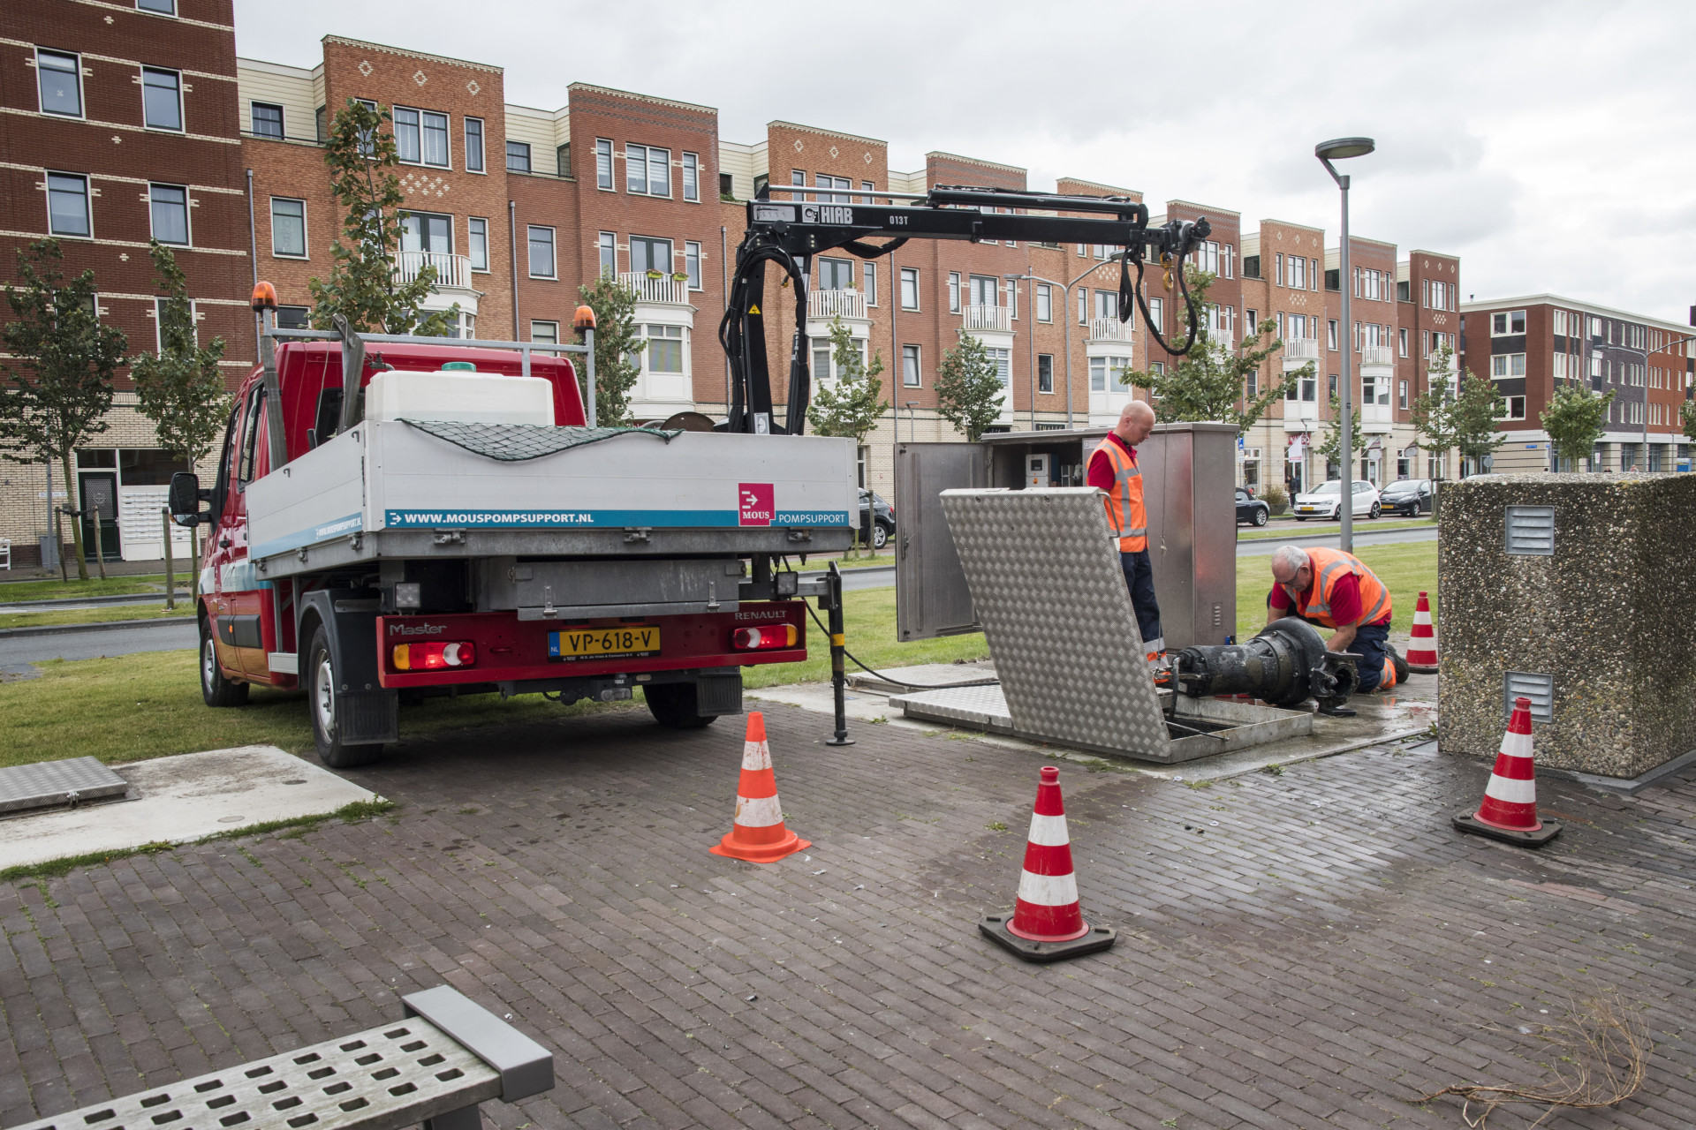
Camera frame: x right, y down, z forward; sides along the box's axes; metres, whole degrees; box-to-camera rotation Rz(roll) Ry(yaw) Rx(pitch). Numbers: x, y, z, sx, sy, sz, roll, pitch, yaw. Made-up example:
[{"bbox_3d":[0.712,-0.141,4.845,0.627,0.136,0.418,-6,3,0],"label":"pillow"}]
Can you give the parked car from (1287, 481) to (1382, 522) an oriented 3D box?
[{"bbox_3d":[18.584,-2.462,50.000,3.970,1.460,1.680,-4,4,-39],"label":"parked car"}]

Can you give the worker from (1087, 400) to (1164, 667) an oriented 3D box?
[{"bbox_3d":[1.772,-0.158,8.300,0.420,1.740,0.540,1,4,33],"label":"worker"}]

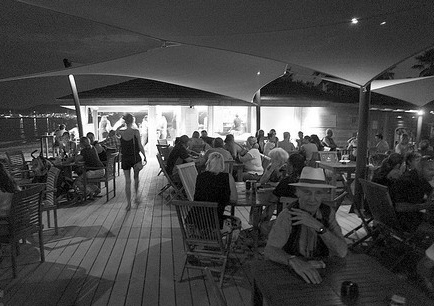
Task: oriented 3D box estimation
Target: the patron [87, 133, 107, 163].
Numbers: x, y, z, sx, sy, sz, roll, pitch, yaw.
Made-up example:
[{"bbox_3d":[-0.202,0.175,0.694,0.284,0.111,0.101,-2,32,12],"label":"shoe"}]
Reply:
[{"bbox_3d":[-2.720,0.184,6.870,0.720,1.250,0.460,2,7,17],"label":"patron"}]

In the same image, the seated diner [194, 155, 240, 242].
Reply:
[{"bbox_3d":[0.030,0.621,3.414,0.480,1.280,0.720,3,7,25],"label":"seated diner"}]

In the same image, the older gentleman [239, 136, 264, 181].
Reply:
[{"bbox_3d":[0.640,0.318,6.077,0.750,1.270,0.500,2,7,14],"label":"older gentleman"}]

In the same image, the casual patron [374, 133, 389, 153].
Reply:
[{"bbox_3d":[4.220,0.089,8.013,0.680,1.250,0.460,1,7,5],"label":"casual patron"}]

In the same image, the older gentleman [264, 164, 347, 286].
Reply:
[{"bbox_3d":[0.580,0.744,2.059,0.570,1.310,0.780,1,7,9],"label":"older gentleman"}]

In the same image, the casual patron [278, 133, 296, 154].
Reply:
[{"bbox_3d":[1.620,0.142,7.217,0.520,1.250,0.720,2,7,17],"label":"casual patron"}]

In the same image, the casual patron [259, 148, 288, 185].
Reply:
[{"bbox_3d":[0.800,0.527,4.242,0.500,1.190,0.700,6,9,41],"label":"casual patron"}]

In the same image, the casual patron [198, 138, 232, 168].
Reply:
[{"bbox_3d":[0.000,0.321,5.758,0.600,1.240,0.750,-1,7,-6],"label":"casual patron"}]

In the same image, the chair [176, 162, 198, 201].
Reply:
[{"bbox_3d":[-0.270,0.649,4.827,0.580,0.900,0.480,4,7,28],"label":"chair"}]

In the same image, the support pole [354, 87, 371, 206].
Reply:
[{"bbox_3d":[2.560,-0.146,5.389,0.170,2.350,0.170,0,7,0],"label":"support pole"}]

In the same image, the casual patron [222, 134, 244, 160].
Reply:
[{"bbox_3d":[0.360,0.236,6.473,0.700,1.240,0.480,6,9,41],"label":"casual patron"}]

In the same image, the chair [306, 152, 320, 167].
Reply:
[{"bbox_3d":[2.130,0.415,6.843,0.470,0.900,0.570,-6,9,-44],"label":"chair"}]

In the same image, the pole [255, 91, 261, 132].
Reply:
[{"bbox_3d":[1.550,-1.050,11.455,0.170,2.750,0.170,0,7,0],"label":"pole"}]

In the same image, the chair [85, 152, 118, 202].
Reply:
[{"bbox_3d":[-2.360,0.474,6.246,0.580,0.920,0.520,1,7,6],"label":"chair"}]

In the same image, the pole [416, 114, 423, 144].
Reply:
[{"bbox_3d":[8.750,-0.935,13.180,0.180,2.100,0.180,0,7,0],"label":"pole"}]

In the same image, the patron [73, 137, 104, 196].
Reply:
[{"bbox_3d":[-2.520,0.286,6.097,0.750,1.230,0.500,1,7,5],"label":"patron"}]

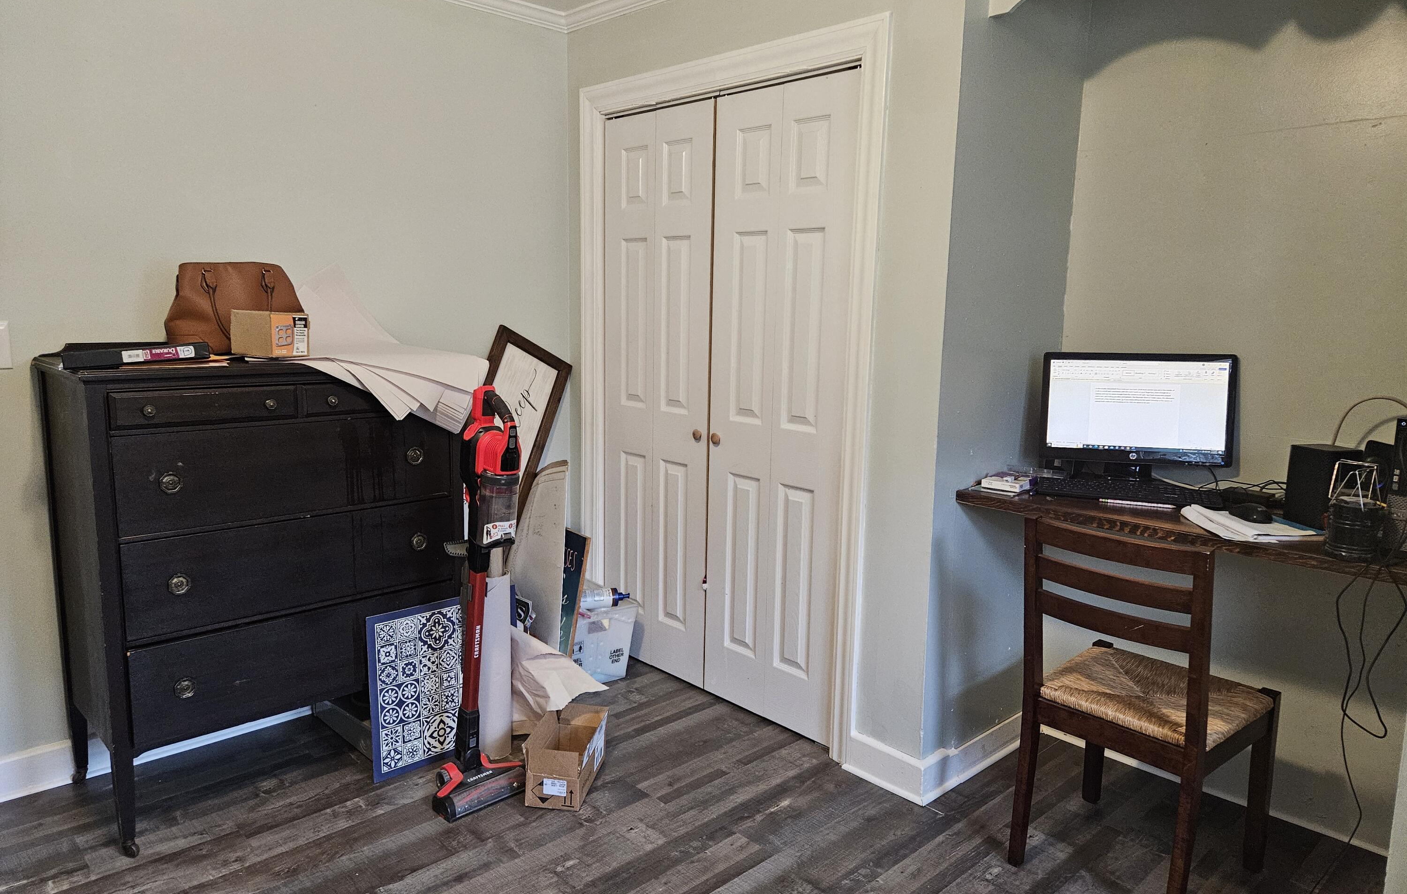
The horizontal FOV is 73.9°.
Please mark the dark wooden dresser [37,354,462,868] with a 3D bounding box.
[{"bbox_3d":[-1.234,0.351,2.672,0.935,1.180,0.540,-7,12,-43],"label":"dark wooden dresser"}]

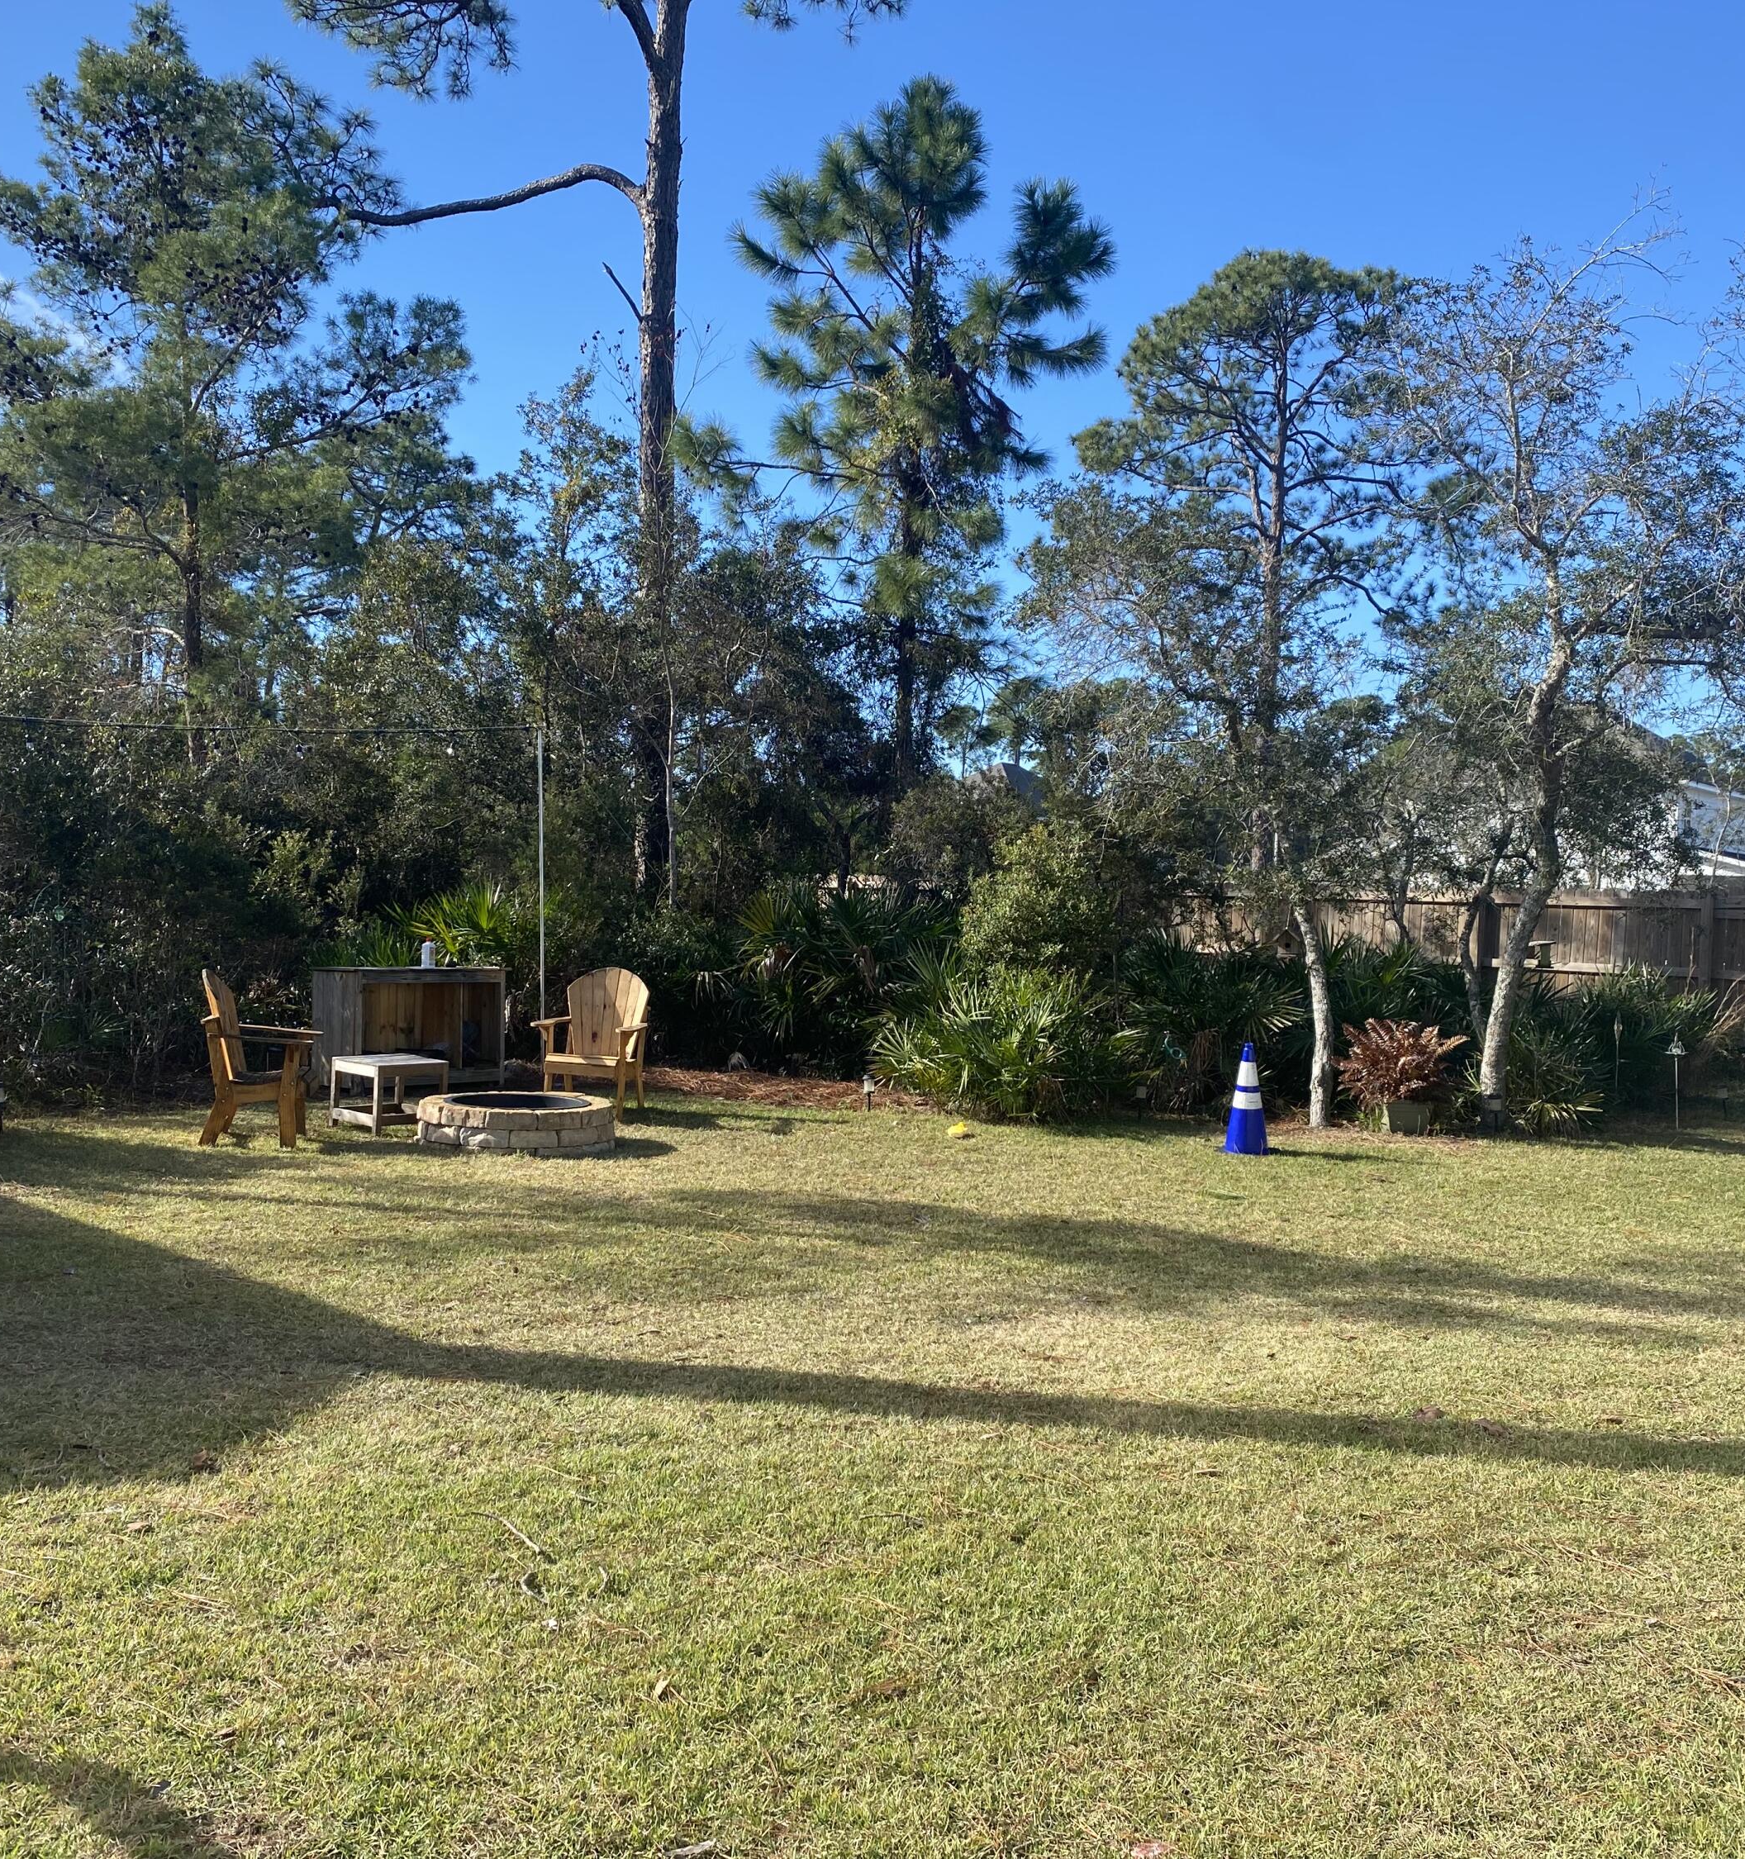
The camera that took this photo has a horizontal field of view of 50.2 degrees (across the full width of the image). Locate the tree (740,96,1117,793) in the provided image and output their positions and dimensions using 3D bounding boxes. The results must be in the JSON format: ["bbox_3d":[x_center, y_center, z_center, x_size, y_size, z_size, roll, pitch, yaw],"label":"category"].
[{"bbox_3d":[0.550,-4.200,21.000,4.500,11.000,4.300,1,0,0],"label":"tree"}]

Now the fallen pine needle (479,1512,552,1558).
[{"bbox_3d":[-0.768,1.300,4.000,0.050,0.025,0.380,1,0,-36],"label":"fallen pine needle"}]

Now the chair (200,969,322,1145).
[{"bbox_3d":[-3.538,0.745,10.850,0.660,0.990,0.670,1,0,-3],"label":"chair"}]

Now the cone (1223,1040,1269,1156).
[{"bbox_3d":[2.299,1.033,11.450,0.350,0.710,0.350,1,0,0],"label":"cone"}]

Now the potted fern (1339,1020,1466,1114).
[{"bbox_3d":[3.556,0.982,12.500,0.840,0.760,0.820,1,0,0],"label":"potted fern"}]

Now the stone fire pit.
[{"bbox_3d":[-2.106,1.150,11.000,1.170,0.270,1.170,1,0,0],"label":"stone fire pit"}]

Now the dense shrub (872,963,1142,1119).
[{"bbox_3d":[0.962,0.791,13.700,2.000,1.150,1.700,1,0,0],"label":"dense shrub"}]

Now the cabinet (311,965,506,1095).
[{"bbox_3d":[-3.660,0.785,14.700,0.680,0.940,1.340,0,-1,44],"label":"cabinet"}]

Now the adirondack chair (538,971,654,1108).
[{"bbox_3d":[-1.925,0.775,12.850,0.680,0.980,0.700,1,0,18],"label":"adirondack chair"}]

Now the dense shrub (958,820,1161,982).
[{"bbox_3d":[1.480,0.150,14.900,1.650,2.000,1.600,1,0,0],"label":"dense shrub"}]

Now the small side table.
[{"bbox_3d":[-3.090,1.047,11.850,0.480,0.450,0.620,1,-1,-40],"label":"small side table"}]

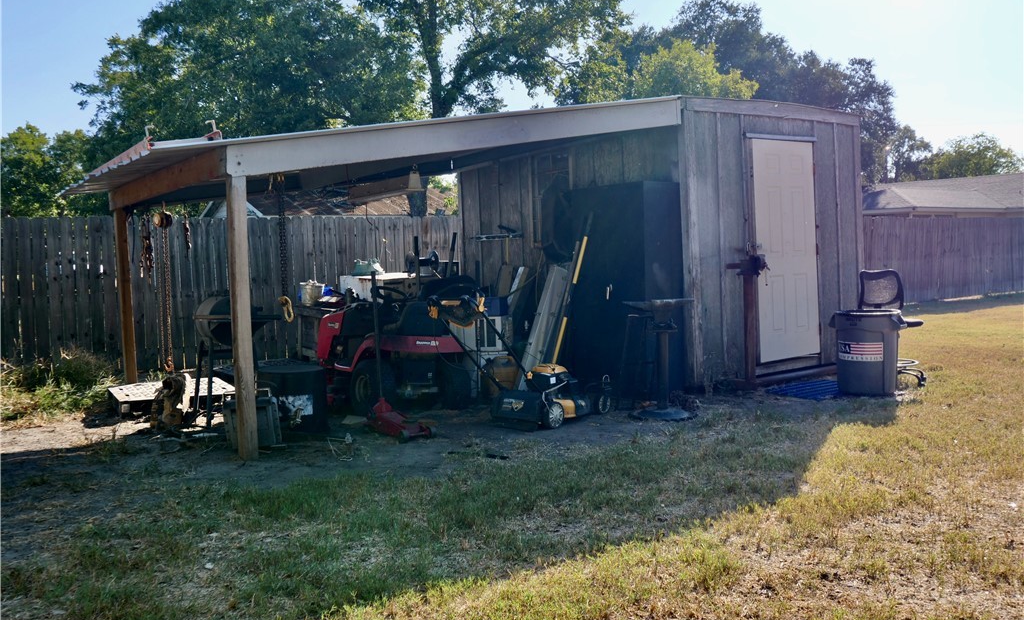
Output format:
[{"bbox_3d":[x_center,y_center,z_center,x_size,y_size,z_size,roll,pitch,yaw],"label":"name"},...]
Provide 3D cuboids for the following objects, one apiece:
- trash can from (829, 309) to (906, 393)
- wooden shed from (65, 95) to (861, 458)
[{"bbox_3d":[3.026,0.344,7.030,0.640,0.680,0.570,2,6,37],"label":"trash can"},{"bbox_3d":[-0.336,-0.627,8.367,6.970,2.522,4.182,-4,5,-35],"label":"wooden shed"}]

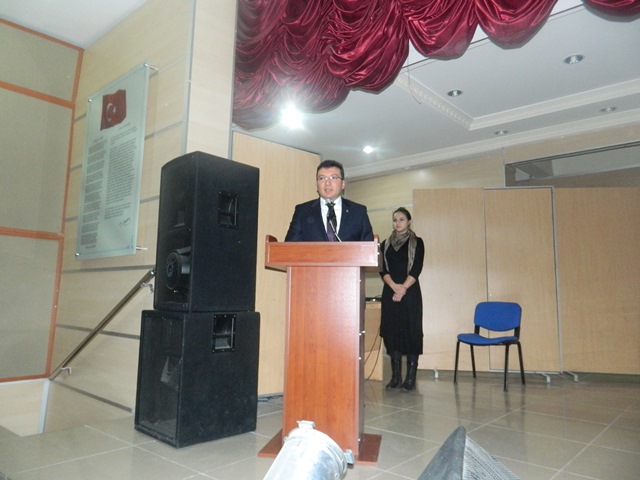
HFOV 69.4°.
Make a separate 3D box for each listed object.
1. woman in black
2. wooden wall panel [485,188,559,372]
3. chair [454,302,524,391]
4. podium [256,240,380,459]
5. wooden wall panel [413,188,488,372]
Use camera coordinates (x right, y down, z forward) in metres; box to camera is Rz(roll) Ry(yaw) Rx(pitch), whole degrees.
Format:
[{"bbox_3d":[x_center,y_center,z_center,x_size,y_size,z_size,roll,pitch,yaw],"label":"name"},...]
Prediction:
[{"bbox_3d":[0.769,0.530,4.413,0.450,1.700,0.320,-4,-9,30],"label":"woman in black"},{"bbox_3d":[2.226,0.413,5.099,0.785,2.030,0.060,0,-8,7],"label":"wooden wall panel"},{"bbox_3d":[1.681,1.025,4.616,0.510,0.805,0.520,-6,-11,42],"label":"chair"},{"bbox_3d":[0.040,0.556,2.573,0.580,1.120,0.510,0,-8,9],"label":"podium"},{"bbox_3d":[1.450,0.407,5.148,0.810,2.030,0.060,0,-8,6],"label":"wooden wall panel"}]

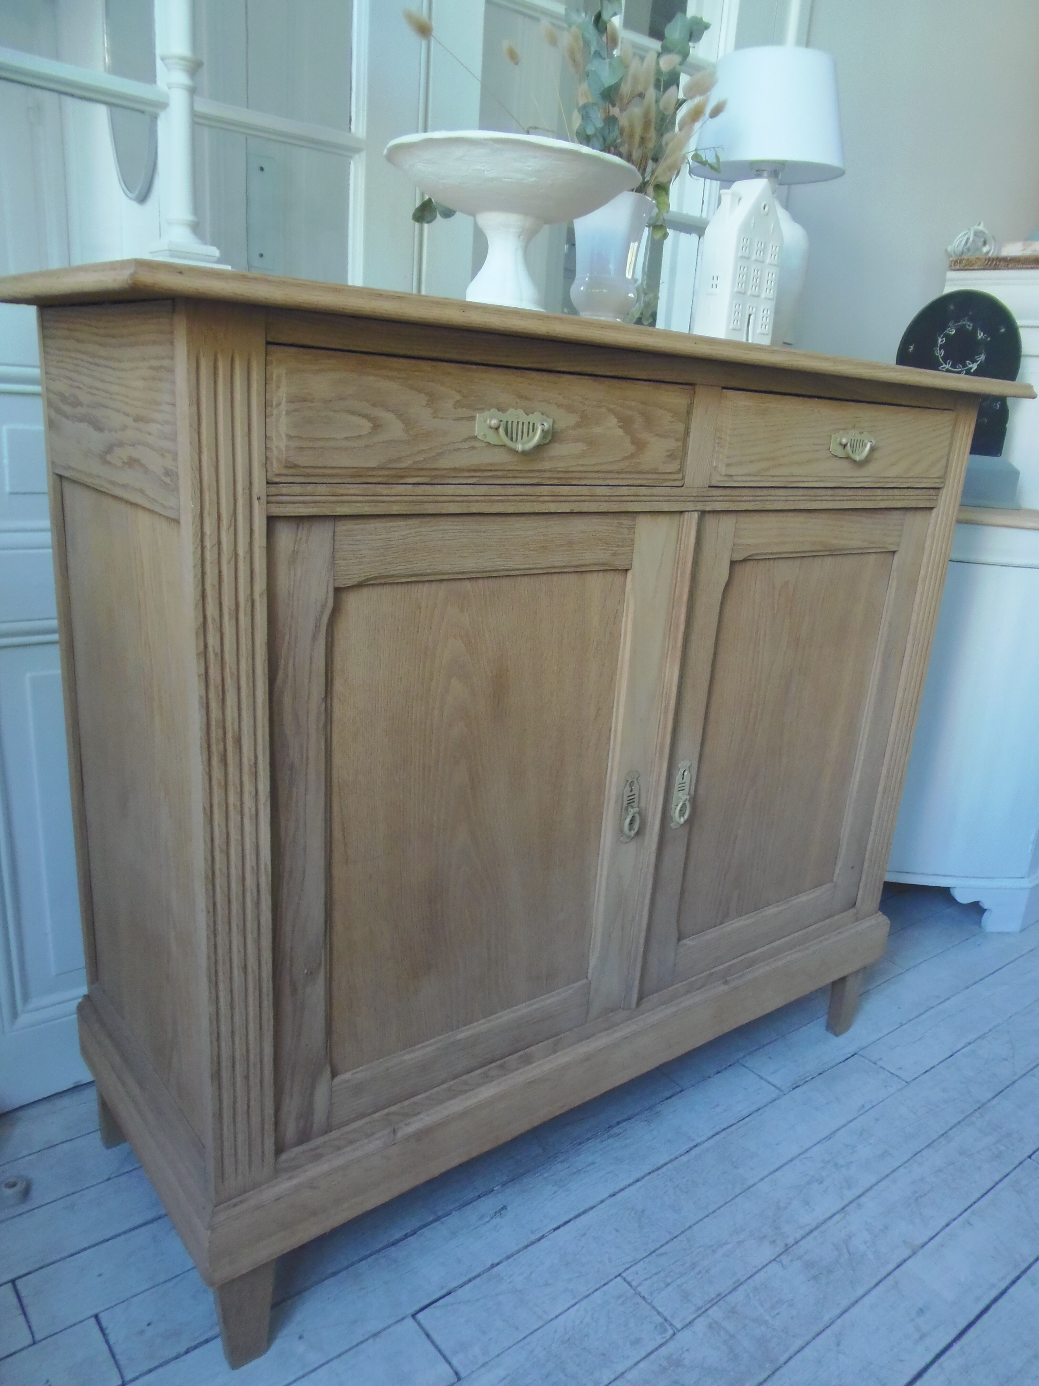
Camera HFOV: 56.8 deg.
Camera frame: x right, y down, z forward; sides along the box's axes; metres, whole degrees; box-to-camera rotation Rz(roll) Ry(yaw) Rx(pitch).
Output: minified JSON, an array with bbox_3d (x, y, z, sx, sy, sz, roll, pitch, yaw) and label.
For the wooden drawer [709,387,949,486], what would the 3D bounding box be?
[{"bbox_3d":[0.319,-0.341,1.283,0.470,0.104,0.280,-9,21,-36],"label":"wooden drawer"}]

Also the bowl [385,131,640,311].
[{"bbox_3d":[-0.010,-0.432,0.933,0.244,0.142,0.244,4,17,-1],"label":"bowl"}]

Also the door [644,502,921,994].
[{"bbox_3d":[0.352,0.069,1.278,0.479,0.624,0.026,-9,21,-36],"label":"door"}]

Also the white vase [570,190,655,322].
[{"bbox_3d":[0.097,-0.472,1.079,0.095,0.148,0.095,4,17,-1],"label":"white vase"}]

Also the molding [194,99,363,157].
[{"bbox_3d":[-0.294,-0.689,1.177,0.228,0.027,0.022,-9,21,-36],"label":"molding"}]

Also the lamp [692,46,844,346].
[{"bbox_3d":[0.316,-0.623,1.269,0.195,0.356,0.195,-9,21,-36],"label":"lamp"}]

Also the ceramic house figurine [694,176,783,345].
[{"bbox_3d":[0.260,-0.499,1.134,0.088,0.189,0.049,-11,22,-41],"label":"ceramic house figurine"}]

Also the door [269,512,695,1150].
[{"bbox_3d":[-0.029,0.129,0.994,0.484,0.624,0.028,-9,21,-36],"label":"door"}]

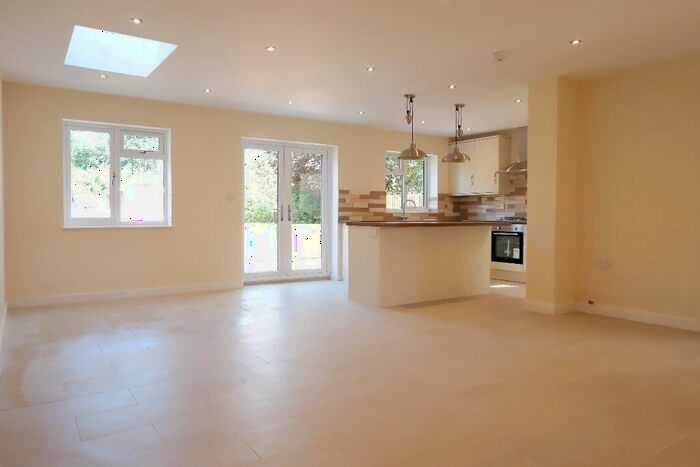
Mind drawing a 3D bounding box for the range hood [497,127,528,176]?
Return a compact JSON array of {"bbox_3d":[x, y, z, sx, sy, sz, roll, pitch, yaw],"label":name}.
[{"bbox_3d":[2.715,-1.344,7.362,0.492,0.768,0.611,-1,2,-33],"label":"range hood"}]

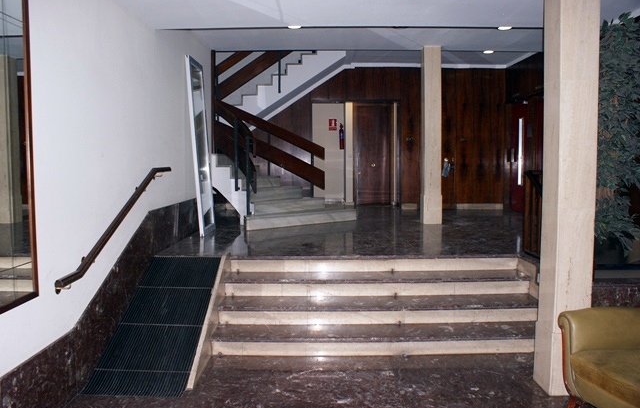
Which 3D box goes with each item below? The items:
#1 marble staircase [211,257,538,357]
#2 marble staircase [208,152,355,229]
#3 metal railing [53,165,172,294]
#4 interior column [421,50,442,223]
[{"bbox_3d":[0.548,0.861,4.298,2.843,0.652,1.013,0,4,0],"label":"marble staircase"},{"bbox_3d":[-0.789,-0.216,7.828,2.214,1.006,1.811,-3,5,-36],"label":"marble staircase"},{"bbox_3d":[-1.566,0.081,3.910,0.101,0.775,2.264,0,4,0],"label":"metal railing"},{"bbox_3d":[1.719,-1.038,7.365,0.287,2.690,0.272,0,4,0],"label":"interior column"}]

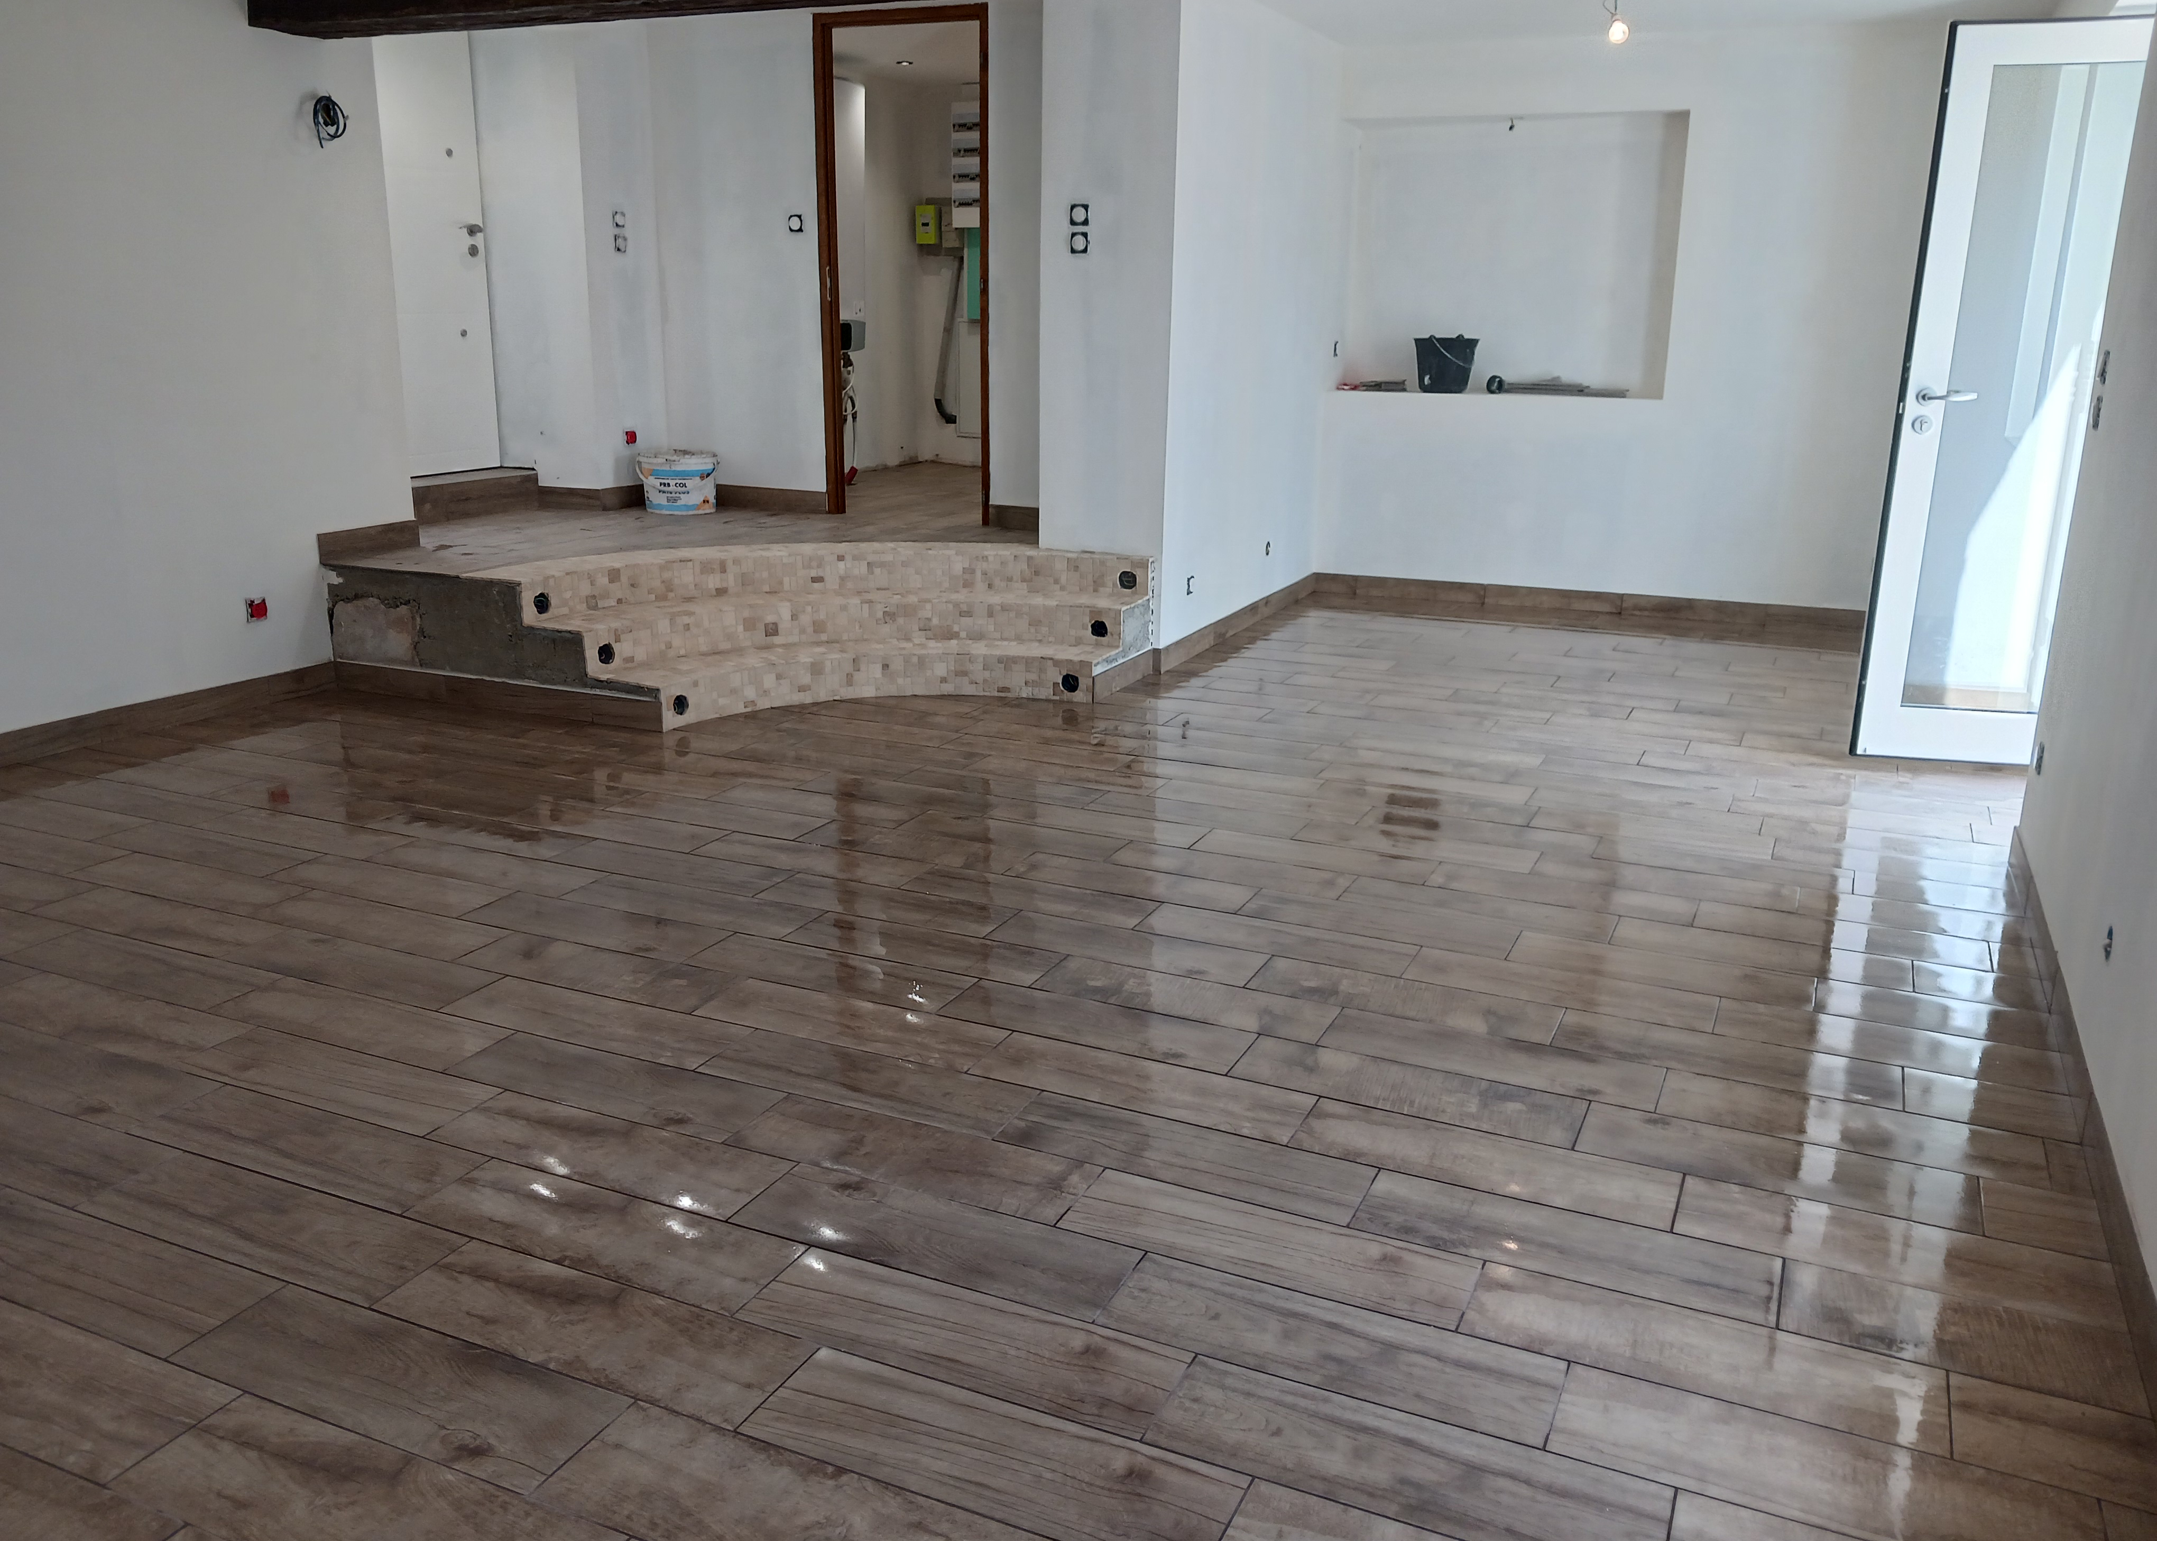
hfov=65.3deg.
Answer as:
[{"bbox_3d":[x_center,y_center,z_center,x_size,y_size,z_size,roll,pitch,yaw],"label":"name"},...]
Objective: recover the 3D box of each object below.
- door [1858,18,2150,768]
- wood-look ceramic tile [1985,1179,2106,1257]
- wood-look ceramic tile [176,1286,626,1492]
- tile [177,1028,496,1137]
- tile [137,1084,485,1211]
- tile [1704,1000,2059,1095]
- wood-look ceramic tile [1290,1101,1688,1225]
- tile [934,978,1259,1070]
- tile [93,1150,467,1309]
[{"bbox_3d":[2.832,-1.039,4.882,0.840,2.109,0.075,4,16,12],"label":"door"},{"bbox_3d":[1.478,0.691,2.578,0.168,0.010,0.197,8,17,23],"label":"wood-look ceramic tile"},{"bbox_3d":[-0.868,0.781,2.148,0.600,0.010,0.197,8,17,23],"label":"wood-look ceramic tile"},{"bbox_3d":[-1.354,0.566,3.066,0.620,0.010,0.196,8,17,23],"label":"tile"},{"bbox_3d":[-1.250,0.612,2.732,0.600,0.010,0.197,8,17,23],"label":"tile"},{"bbox_3d":[1.578,0.539,3.289,0.620,0.010,0.196,8,17,23],"label":"tile"},{"bbox_3d":[0.681,0.659,2.827,0.620,0.010,0.196,8,17,23],"label":"wood-look ceramic tile"},{"bbox_3d":[0.035,0.507,3.335,0.620,0.010,0.196,8,17,23],"label":"tile"},{"bbox_3d":[-1.243,0.702,2.590,0.620,0.010,0.196,8,17,23],"label":"tile"}]

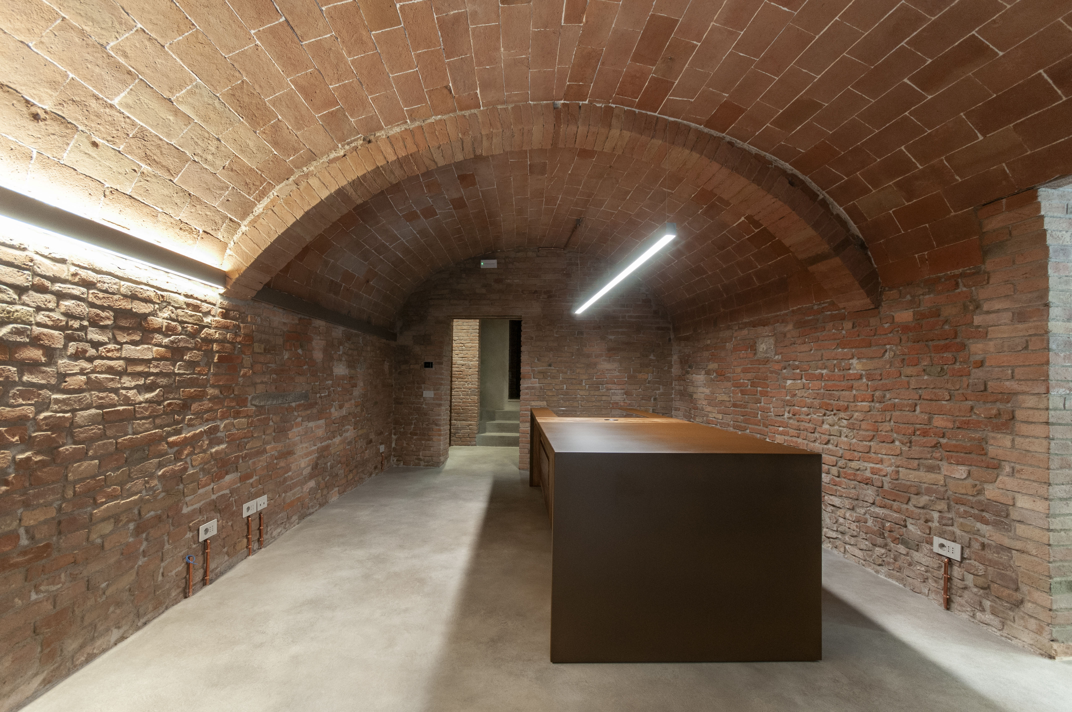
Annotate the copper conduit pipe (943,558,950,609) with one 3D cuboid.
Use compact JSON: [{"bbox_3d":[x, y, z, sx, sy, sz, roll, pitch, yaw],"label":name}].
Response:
[{"bbox_3d":[2.251,1.257,2.457,0.024,0.272,0.026,1,-3,-8],"label":"copper conduit pipe"}]

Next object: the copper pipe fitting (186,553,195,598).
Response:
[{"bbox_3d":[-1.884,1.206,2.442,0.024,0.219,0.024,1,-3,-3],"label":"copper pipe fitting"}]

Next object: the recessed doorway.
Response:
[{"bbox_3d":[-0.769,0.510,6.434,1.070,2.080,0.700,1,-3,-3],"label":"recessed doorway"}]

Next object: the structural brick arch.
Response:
[{"bbox_3d":[0.168,-0.966,2.958,4.120,1.285,0.300,1,-3,-3],"label":"structural brick arch"}]

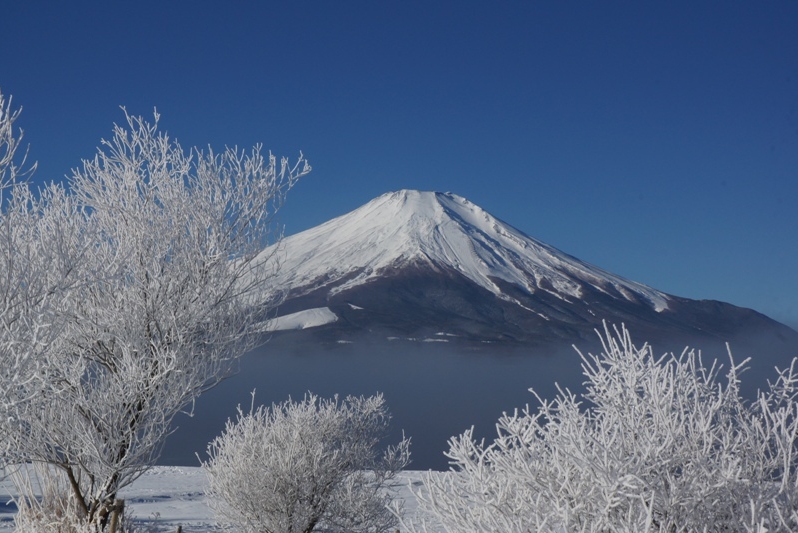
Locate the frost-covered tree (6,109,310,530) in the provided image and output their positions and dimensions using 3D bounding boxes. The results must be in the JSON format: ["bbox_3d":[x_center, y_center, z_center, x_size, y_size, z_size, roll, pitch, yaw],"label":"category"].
[{"bbox_3d":[-2.900,0.580,13.900,3.650,5.000,3.400,0,-6,0],"label":"frost-covered tree"}]

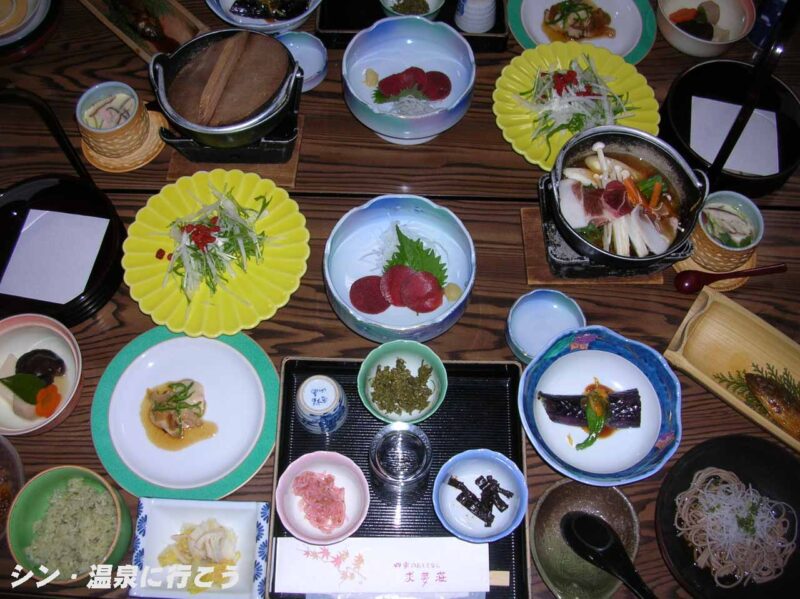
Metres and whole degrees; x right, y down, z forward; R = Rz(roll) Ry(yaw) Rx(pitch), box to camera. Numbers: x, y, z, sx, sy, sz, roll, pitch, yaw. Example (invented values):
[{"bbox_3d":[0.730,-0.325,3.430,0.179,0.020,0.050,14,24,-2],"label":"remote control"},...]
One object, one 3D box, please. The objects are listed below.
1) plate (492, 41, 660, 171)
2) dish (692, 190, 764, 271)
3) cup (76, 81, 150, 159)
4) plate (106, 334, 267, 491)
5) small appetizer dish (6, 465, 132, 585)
[{"bbox_3d":[0.227,-0.239,1.054,0.216,0.041,0.216,1,64,-1],"label":"plate"},{"bbox_3d":[0.370,-0.076,0.930,0.074,0.061,0.074,0,67,-1],"label":"dish"},{"bbox_3d":[-0.345,-0.215,0.981,0.074,0.061,0.074,0,67,-1],"label":"cup"},{"bbox_3d":[-0.229,0.124,0.880,0.171,0.021,0.171,1,64,-1],"label":"plate"},{"bbox_3d":[-0.321,0.226,0.800,0.108,0.063,0.108,0,67,-1],"label":"small appetizer dish"}]

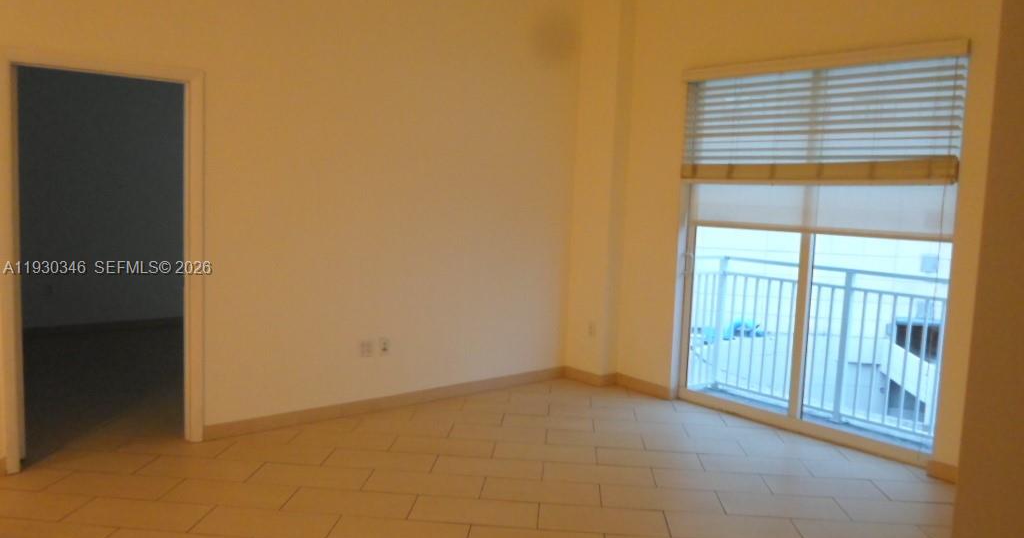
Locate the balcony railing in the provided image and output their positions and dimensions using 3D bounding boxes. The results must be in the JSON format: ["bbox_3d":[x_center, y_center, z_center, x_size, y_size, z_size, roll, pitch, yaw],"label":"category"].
[{"bbox_3d":[2.094,0.534,5.166,0.370,1.085,1.830,-3,8,-39],"label":"balcony railing"}]

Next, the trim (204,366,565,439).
[{"bbox_3d":[-0.704,0.921,5.296,2.885,0.097,0.018,-3,8,-39],"label":"trim"}]

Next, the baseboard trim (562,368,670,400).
[{"bbox_3d":[0.822,0.908,5.919,0.194,0.097,0.949,-4,8,-43],"label":"baseboard trim"}]

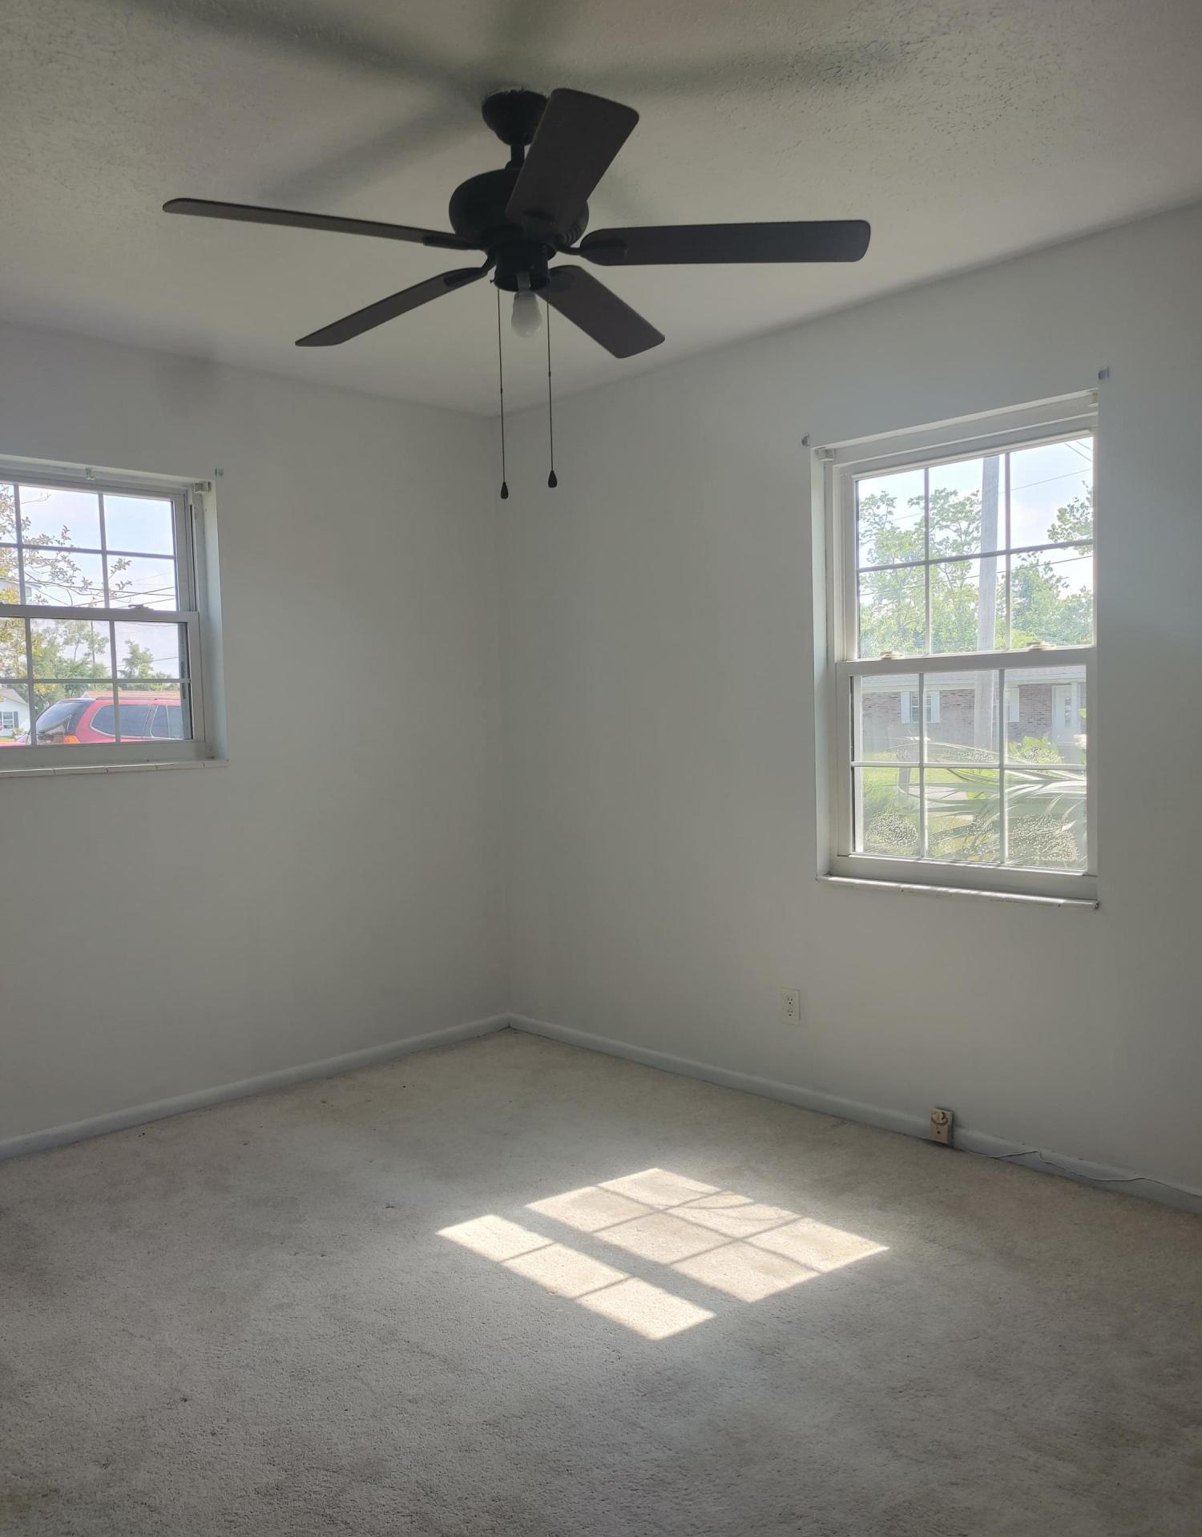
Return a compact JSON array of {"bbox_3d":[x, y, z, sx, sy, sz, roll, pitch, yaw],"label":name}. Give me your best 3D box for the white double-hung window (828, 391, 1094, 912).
[{"bbox_3d":[1.040,-0.319,3.450,0.090,1.315,0.881,-4,3,-43],"label":"white double-hung window"}]

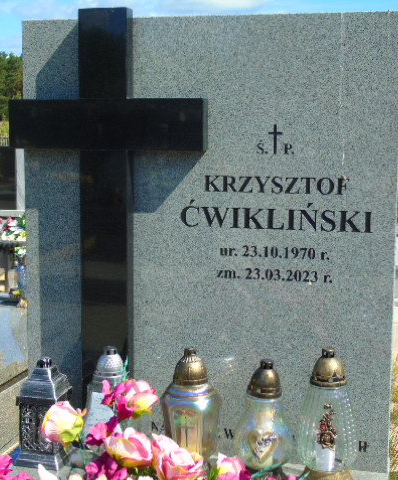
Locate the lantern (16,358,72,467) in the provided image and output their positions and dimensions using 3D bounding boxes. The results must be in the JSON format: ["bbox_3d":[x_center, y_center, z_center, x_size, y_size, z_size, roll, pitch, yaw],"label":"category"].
[{"bbox_3d":[-0.373,0.411,2.067,0.118,0.256,0.118,2,7,14],"label":"lantern"}]

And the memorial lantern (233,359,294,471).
[{"bbox_3d":[0.153,0.415,1.979,0.143,0.276,0.143,1,7,8],"label":"memorial lantern"}]

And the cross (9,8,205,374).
[{"bbox_3d":[-0.230,-0.011,2.133,0.499,1.107,0.052,2,8,13],"label":"cross"}]

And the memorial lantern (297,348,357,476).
[{"bbox_3d":[0.295,0.404,1.948,0.142,0.308,0.142,1,7,8],"label":"memorial lantern"}]

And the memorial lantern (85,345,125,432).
[{"bbox_3d":[-0.214,0.400,2.050,0.125,0.285,0.120,2,7,13],"label":"memorial lantern"}]

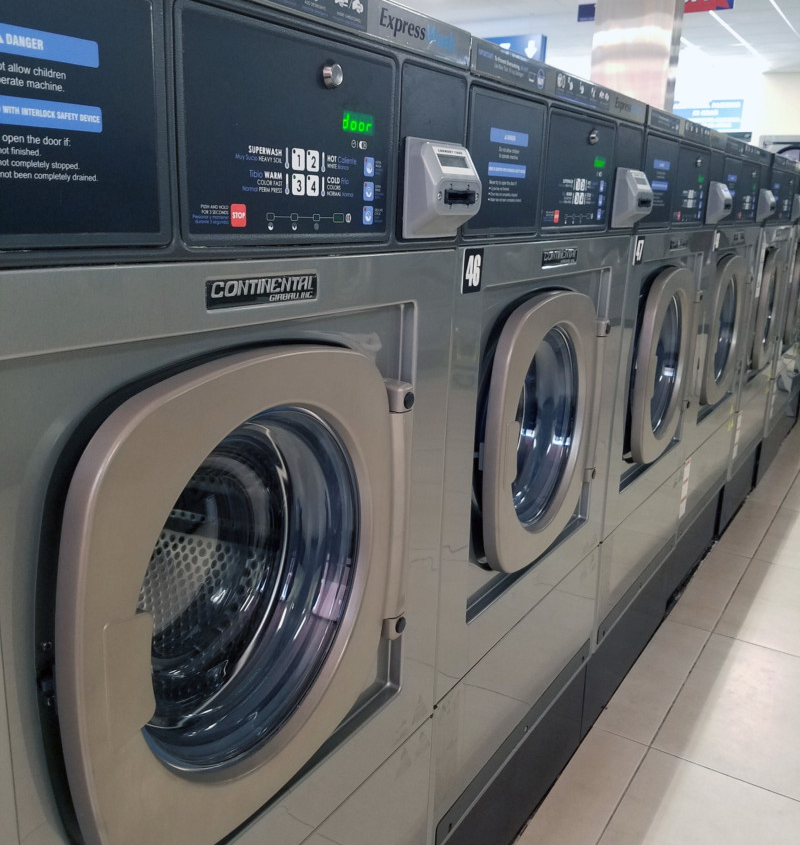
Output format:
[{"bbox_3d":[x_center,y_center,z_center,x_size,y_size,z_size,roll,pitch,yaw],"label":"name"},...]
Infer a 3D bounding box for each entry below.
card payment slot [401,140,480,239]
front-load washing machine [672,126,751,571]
[{"bbox_3d":[0.051,-0.253,0.870,0.042,0.103,0.115,11,18,31],"label":"card payment slot"},{"bbox_3d":[0.704,-0.317,2.638,0.760,1.117,0.698,11,18,31],"label":"front-load washing machine"}]

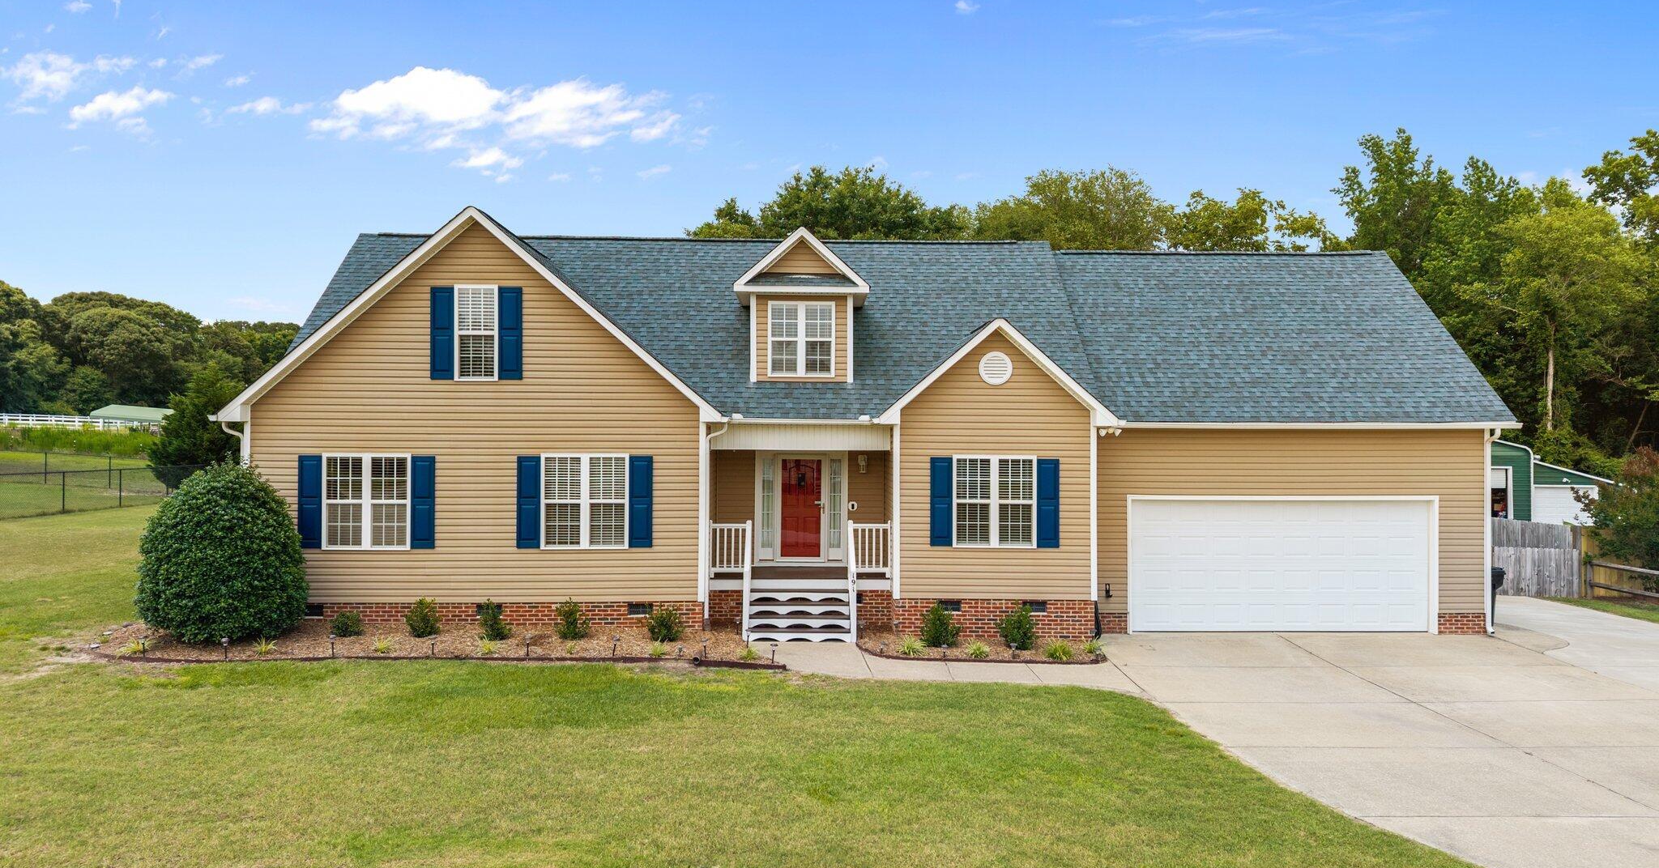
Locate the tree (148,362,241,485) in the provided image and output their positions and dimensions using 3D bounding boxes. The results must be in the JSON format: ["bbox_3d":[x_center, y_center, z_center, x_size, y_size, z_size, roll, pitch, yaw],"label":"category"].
[{"bbox_3d":[-22.400,-0.100,42.000,4.700,5.100,4.700,0,0,-2],"label":"tree"}]

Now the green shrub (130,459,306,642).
[{"bbox_3d":[-8.280,1.620,15.600,2.330,2.470,2.300,0,0,-2],"label":"green shrub"}]

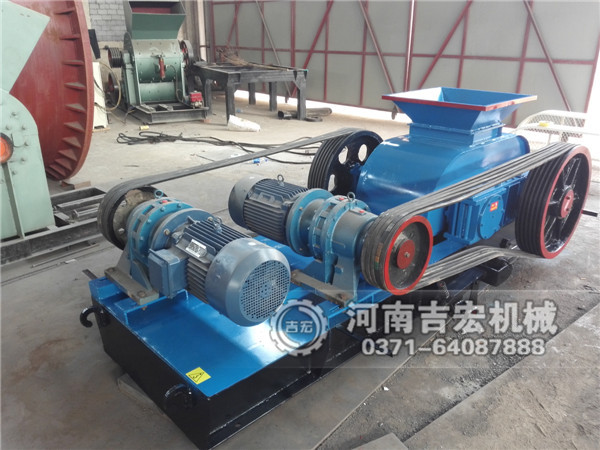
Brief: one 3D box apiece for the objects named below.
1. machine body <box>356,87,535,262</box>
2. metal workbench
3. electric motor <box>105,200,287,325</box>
[{"bbox_3d":[1.041,-0.457,3.273,1.302,0.770,0.875,-19,28,-40],"label":"machine body"},{"bbox_3d":[-1.129,-2.757,9.961,1.490,0.871,2.909,-9,23,-21],"label":"metal workbench"},{"bbox_3d":[-0.473,0.139,2.139,0.448,0.398,0.966,-19,28,-40],"label":"electric motor"}]

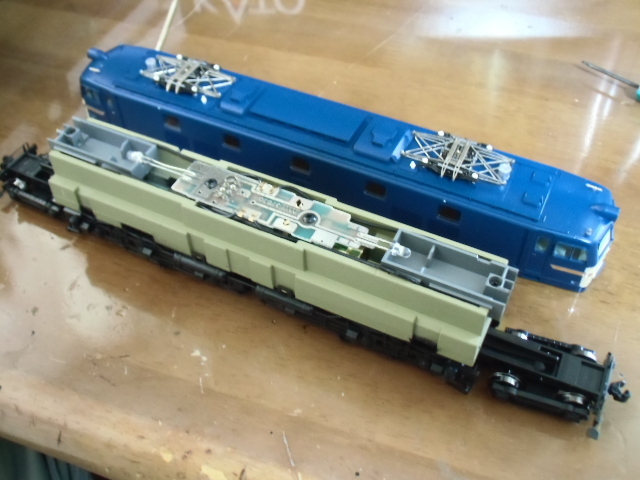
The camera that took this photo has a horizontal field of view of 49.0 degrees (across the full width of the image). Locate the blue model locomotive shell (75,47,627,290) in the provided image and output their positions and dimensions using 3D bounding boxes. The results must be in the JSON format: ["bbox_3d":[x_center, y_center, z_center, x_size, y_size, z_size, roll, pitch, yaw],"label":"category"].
[{"bbox_3d":[0.002,-0.041,0.289,0.229,0.034,0.035,20,50,19],"label":"blue model locomotive shell"}]

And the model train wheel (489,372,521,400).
[{"bbox_3d":[0.059,0.046,0.221,0.011,0.011,0.003,15,48,15],"label":"model train wheel"}]

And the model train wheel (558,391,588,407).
[{"bbox_3d":[0.078,0.051,0.215,0.011,0.011,0.003,15,48,15],"label":"model train wheel"}]

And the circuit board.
[{"bbox_3d":[-0.011,-0.009,0.226,0.080,0.004,0.017,20,50,19],"label":"circuit board"}]

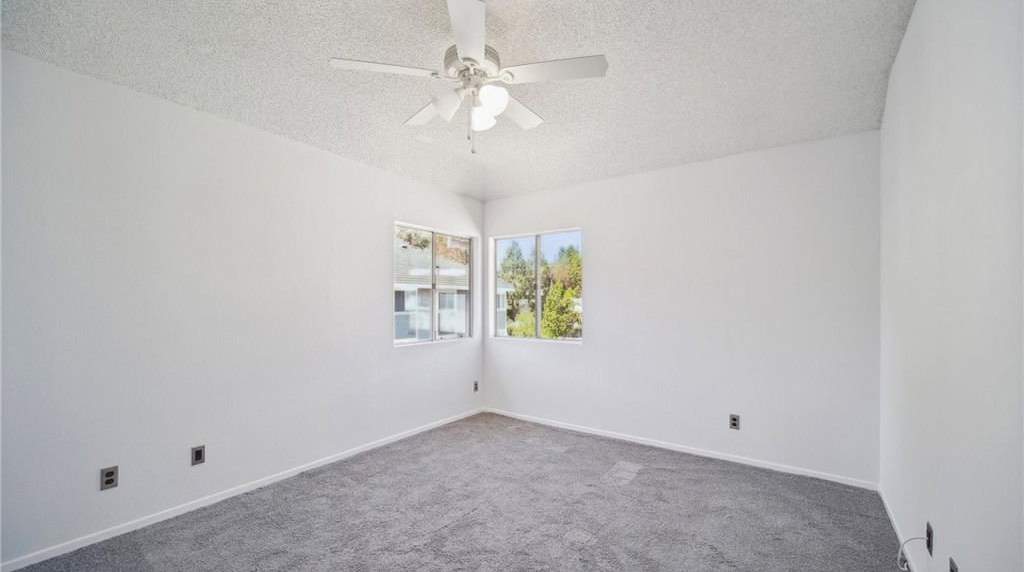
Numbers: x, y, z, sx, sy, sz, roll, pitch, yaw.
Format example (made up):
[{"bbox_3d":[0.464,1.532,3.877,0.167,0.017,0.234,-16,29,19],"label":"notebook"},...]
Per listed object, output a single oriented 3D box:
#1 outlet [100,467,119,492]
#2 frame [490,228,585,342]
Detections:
[{"bbox_3d":[-2.304,1.101,2.280,0.010,0.116,0.072,0,-1,36],"label":"outlet"},{"bbox_3d":[0.268,-0.002,4.517,1.162,1.167,0.080,0,-1,36],"label":"frame"}]

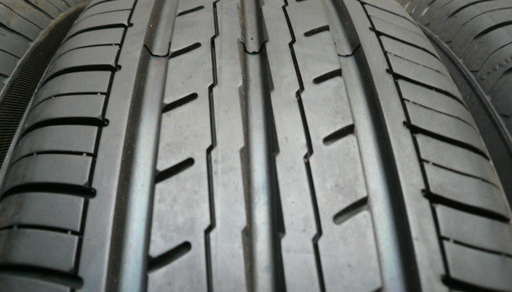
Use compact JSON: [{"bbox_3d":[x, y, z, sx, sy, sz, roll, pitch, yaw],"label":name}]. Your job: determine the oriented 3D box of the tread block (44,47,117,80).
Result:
[{"bbox_3d":[-0.067,-0.031,0.162,0.032,0.009,0.014,-7,50,14],"label":"tread block"}]

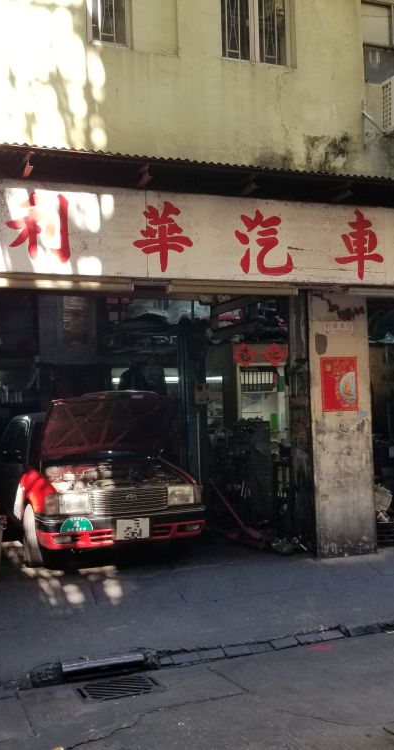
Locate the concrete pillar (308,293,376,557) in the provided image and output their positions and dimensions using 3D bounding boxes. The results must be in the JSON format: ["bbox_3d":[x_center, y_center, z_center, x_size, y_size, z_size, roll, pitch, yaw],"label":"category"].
[{"bbox_3d":[1.371,0.498,7.588,0.649,2.583,0.400,-1,-3,-20],"label":"concrete pillar"}]

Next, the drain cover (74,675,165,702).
[{"bbox_3d":[-0.496,2.007,4.809,0.500,0.040,0.300,-1,-3,-20],"label":"drain cover"}]

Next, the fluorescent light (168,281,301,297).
[{"bbox_3d":[0.328,-0.800,6.947,1.270,0.100,0.120,-1,-3,-20],"label":"fluorescent light"}]

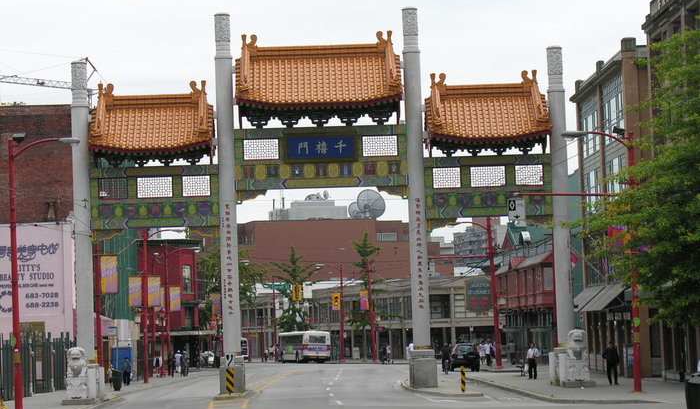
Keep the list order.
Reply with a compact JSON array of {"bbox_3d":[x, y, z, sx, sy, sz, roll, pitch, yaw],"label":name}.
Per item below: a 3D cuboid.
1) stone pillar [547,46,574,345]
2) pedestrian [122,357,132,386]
[{"bbox_3d":[8.848,-0.390,79.911,0.750,12.565,0.750,-2,-4,0],"label":"stone pillar"},{"bbox_3d":[-12.450,9.329,106.052,0.580,1.600,0.400,-2,-4,9],"label":"pedestrian"}]

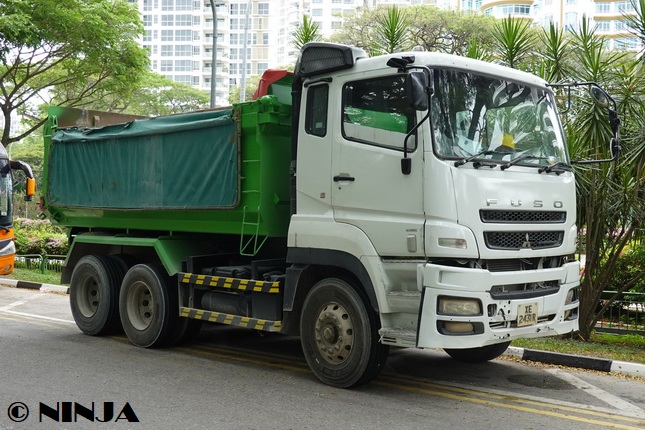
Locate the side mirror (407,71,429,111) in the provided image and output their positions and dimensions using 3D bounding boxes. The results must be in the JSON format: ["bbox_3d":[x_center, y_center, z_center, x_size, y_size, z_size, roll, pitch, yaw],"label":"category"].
[{"bbox_3d":[0.769,-0.985,5.450,0.165,0.310,0.085,1,-1,-25],"label":"side mirror"}]

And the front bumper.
[{"bbox_3d":[1.803,0.783,6.394,0.450,0.700,2.480,-1,-2,43],"label":"front bumper"}]

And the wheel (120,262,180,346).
[{"bbox_3d":[-2.197,1.136,8.595,1.035,1.035,0.270,-1,-2,43],"label":"wheel"}]

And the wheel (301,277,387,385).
[{"bbox_3d":[0.191,1.108,6.448,0.270,1.037,1.037,2,-2,-41],"label":"wheel"}]

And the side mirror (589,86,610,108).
[{"bbox_3d":[2.904,-1.234,7.150,0.070,0.260,0.260,-36,4,-7],"label":"side mirror"}]

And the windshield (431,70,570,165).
[{"bbox_3d":[1.802,-0.861,6.443,0.300,0.800,2.320,-1,-2,43],"label":"windshield"}]

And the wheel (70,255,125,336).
[{"bbox_3d":[-3.146,1.119,9.494,1.090,1.090,0.270,-1,-2,43],"label":"wheel"}]

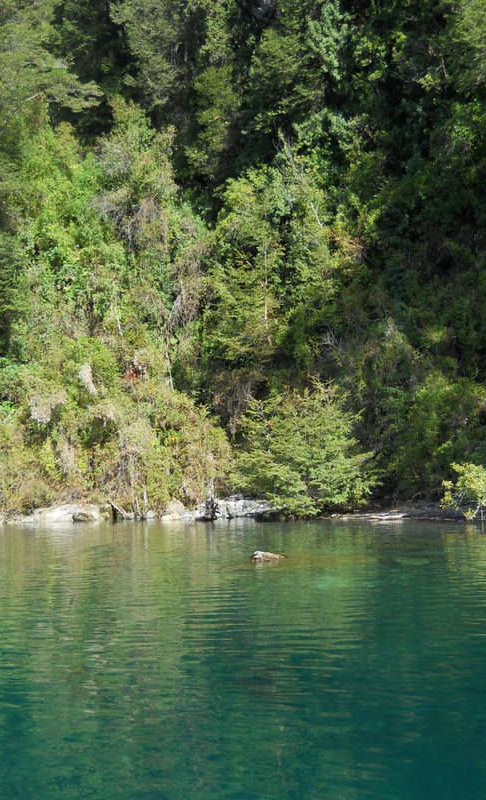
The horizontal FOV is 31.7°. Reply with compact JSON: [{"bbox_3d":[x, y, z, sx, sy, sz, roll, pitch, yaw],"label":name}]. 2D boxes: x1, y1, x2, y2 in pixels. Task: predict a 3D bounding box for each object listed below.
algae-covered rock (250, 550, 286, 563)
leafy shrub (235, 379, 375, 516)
[{"bbox_3d":[0.361,2.306,12.600,0.530,0.160,0.380,-2,-3,0],"label":"algae-covered rock"},{"bbox_3d":[1.484,1.151,20.300,3.150,3.150,2.800,-2,-3,0],"label":"leafy shrub"}]

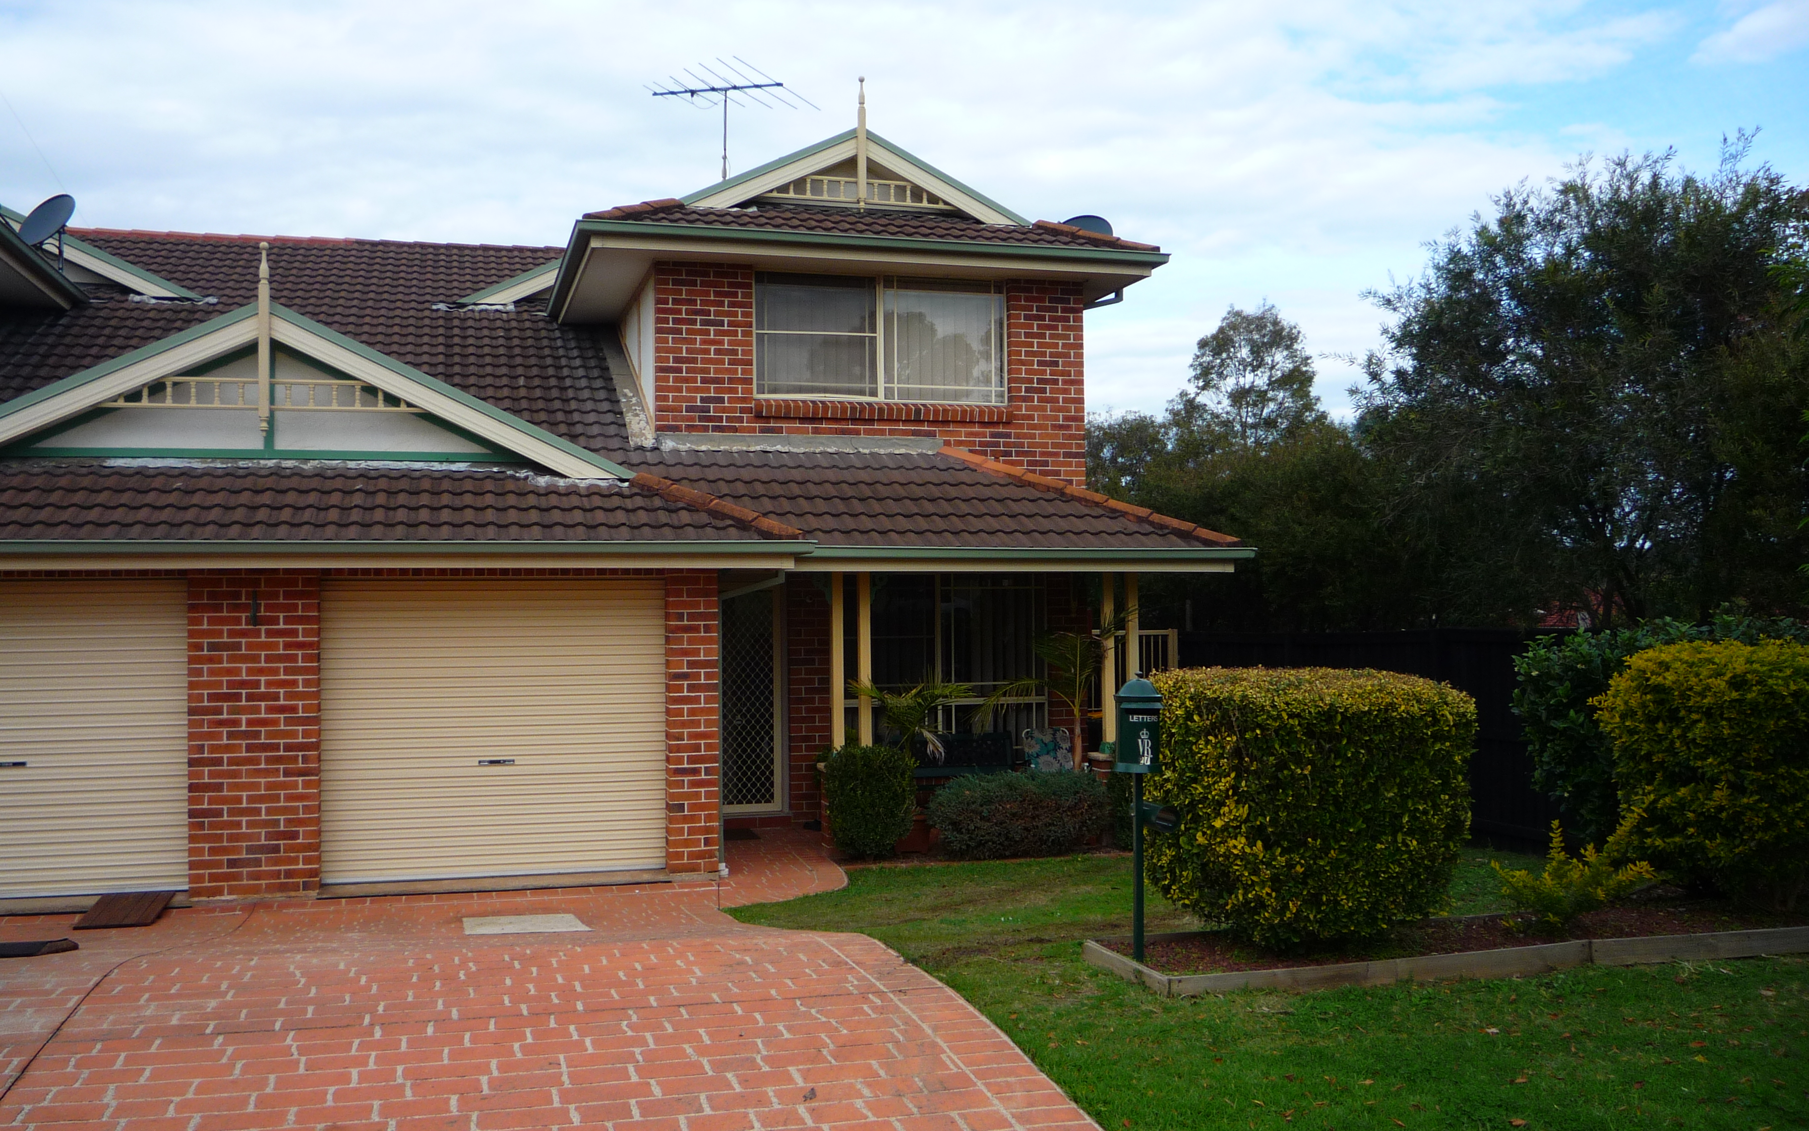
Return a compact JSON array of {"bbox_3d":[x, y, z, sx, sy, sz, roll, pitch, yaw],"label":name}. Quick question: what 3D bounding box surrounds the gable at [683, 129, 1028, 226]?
[{"bbox_3d":[-0.469,-3.636,14.746,3.320,0.820,0.300,0,-2,-16],"label":"gable"}]

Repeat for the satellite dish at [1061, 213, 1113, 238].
[{"bbox_3d":[1.855,-3.403,16.200,0.640,0.620,0.320,-1,-16,16],"label":"satellite dish"}]

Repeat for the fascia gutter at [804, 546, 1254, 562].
[{"bbox_3d":[1.014,-0.092,12.523,3.838,0.110,0.120,0,-2,-16],"label":"fascia gutter"}]

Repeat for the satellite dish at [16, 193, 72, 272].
[{"bbox_3d":[-8.324,-3.237,15.250,0.650,0.800,0.450,-1,-13,20],"label":"satellite dish"}]

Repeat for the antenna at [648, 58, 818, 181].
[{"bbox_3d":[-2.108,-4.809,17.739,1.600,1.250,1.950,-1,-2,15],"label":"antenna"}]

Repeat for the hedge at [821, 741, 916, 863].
[{"bbox_3d":[-0.275,1.837,12.200,0.760,0.900,0.740,0,-2,0],"label":"hedge"}]

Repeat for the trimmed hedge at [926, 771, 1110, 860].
[{"bbox_3d":[0.907,1.972,12.500,1.420,0.690,0.850,0,-2,-16],"label":"trimmed hedge"}]

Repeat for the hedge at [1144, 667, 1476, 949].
[{"bbox_3d":[2.065,1.237,8.050,1.420,1.450,1.120,0,-2,-16],"label":"hedge"}]

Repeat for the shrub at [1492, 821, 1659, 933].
[{"bbox_3d":[3.607,1.676,8.450,0.840,0.610,0.700,0,-2,-16],"label":"shrub"}]

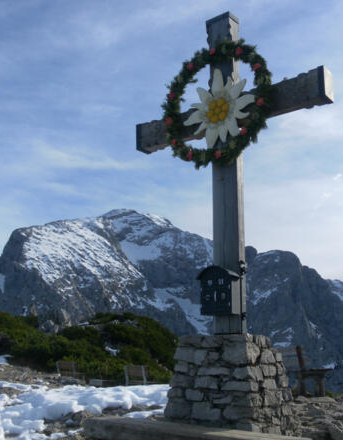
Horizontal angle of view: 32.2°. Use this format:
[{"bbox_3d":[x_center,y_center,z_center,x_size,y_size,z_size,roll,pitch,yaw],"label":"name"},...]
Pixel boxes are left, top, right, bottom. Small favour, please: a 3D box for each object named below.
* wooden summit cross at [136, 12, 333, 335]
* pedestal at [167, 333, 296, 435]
[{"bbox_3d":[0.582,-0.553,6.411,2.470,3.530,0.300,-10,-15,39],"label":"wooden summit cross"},{"bbox_3d":[0.560,1.622,6.000,1.040,0.890,0.800,-10,-15,39],"label":"pedestal"}]

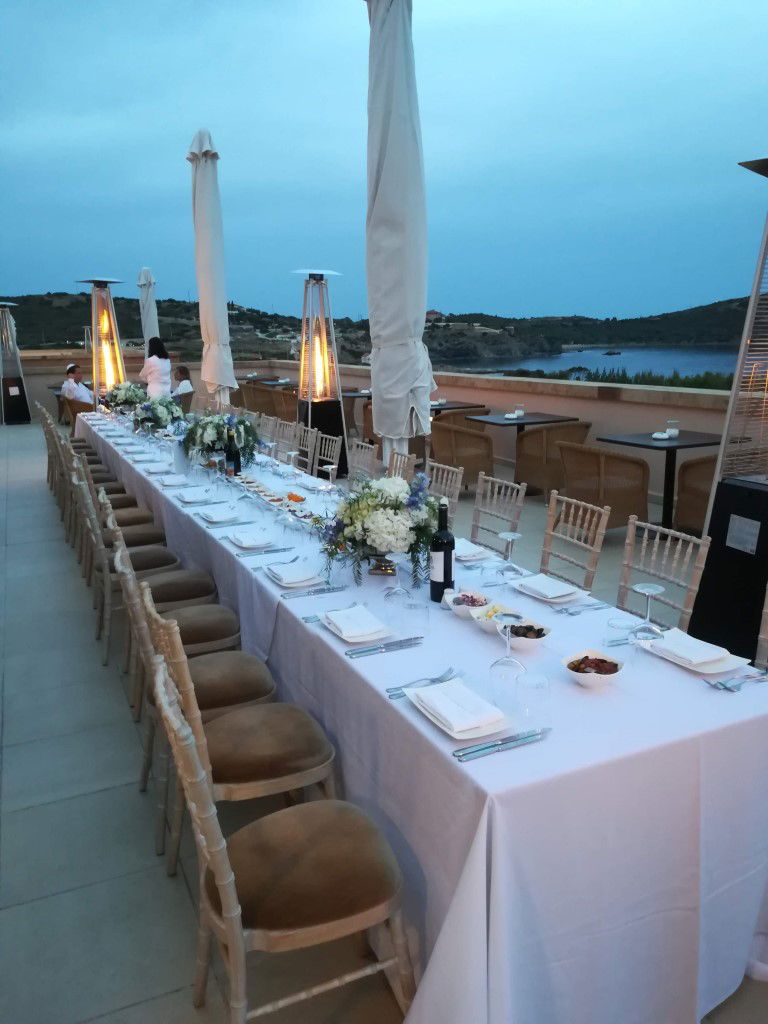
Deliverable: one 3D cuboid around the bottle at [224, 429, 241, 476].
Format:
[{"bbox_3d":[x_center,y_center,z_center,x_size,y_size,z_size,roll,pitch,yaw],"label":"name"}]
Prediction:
[{"bbox_3d":[-0.884,-0.344,4.516,0.077,0.296,0.077,0,13,0],"label":"bottle"}]

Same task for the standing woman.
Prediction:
[{"bbox_3d":[-3.328,-1.747,11.300,0.500,1.630,0.360,-4,13,-18],"label":"standing woman"}]

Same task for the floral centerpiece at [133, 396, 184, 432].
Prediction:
[{"bbox_3d":[-2.002,-0.868,6.859,0.420,0.315,0.400,-6,14,-26],"label":"floral centerpiece"}]

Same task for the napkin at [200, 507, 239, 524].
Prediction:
[{"bbox_3d":[-0.725,0.014,3.398,0.127,0.022,0.195,-6,14,-25],"label":"napkin"}]

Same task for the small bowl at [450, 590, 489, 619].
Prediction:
[{"bbox_3d":[0.241,0.277,2.263,0.107,0.056,0.113,0,13,0],"label":"small bowl"}]

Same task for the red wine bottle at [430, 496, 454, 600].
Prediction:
[{"bbox_3d":[0.179,0.121,2.327,0.076,0.304,0.076,-1,12,0],"label":"red wine bottle"}]

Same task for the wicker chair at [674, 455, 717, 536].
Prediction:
[{"bbox_3d":[2.831,-0.122,6.219,0.590,0.780,0.590,-7,14,-31],"label":"wicker chair"}]

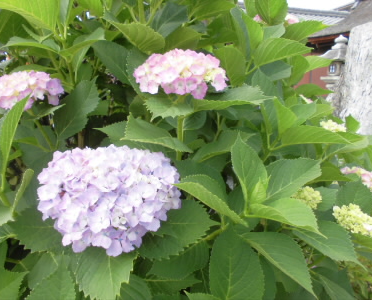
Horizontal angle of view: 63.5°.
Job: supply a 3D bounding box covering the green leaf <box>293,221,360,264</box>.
[{"bbox_3d":[0.237,0.155,0.510,0.125,0.025,0.065,25,38,8],"label":"green leaf"}]

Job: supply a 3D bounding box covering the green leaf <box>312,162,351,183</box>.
[{"bbox_3d":[0.297,0.047,0.620,0.095,0.028,0.055,18,-11,6],"label":"green leaf"}]

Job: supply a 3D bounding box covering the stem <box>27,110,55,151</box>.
[{"bbox_3d":[-0.284,-0.038,0.590,0.010,0.090,0.010,-30,6,0],"label":"stem"}]

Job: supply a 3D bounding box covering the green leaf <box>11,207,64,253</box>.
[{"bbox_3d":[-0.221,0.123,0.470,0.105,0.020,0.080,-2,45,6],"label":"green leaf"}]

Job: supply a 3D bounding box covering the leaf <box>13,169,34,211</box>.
[{"bbox_3d":[-0.225,0.057,0.420,0.018,0.068,0.040,29,-15,-8],"label":"leaf"}]

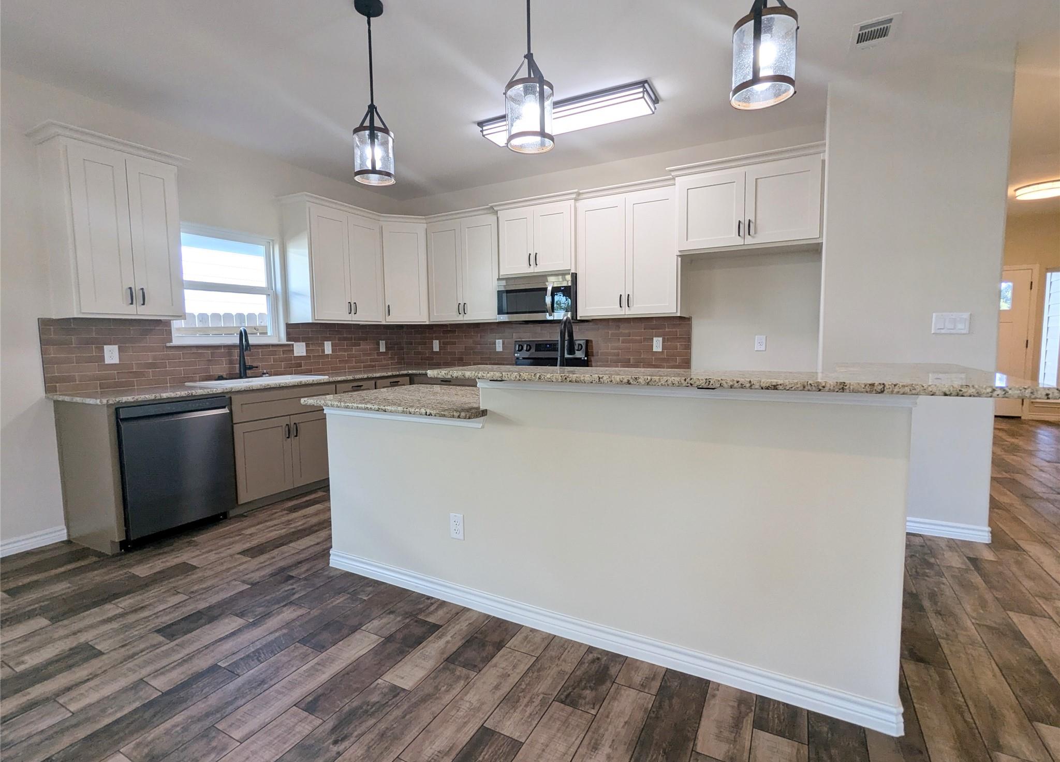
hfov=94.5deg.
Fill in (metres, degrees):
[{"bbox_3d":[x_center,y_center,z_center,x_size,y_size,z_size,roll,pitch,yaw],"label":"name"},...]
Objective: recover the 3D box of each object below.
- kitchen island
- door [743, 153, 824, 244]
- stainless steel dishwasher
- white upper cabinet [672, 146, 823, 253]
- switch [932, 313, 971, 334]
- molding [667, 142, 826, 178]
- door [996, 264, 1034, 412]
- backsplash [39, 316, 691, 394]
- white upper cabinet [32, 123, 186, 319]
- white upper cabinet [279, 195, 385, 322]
[{"bbox_3d":[0.222,0.471,2.195,2.713,1.077,1.000,2,6,28],"label":"kitchen island"},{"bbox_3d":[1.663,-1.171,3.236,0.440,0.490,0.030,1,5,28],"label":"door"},{"bbox_3d":[-2.345,0.537,3.103,0.610,0.835,0.608,2,6,28],"label":"stainless steel dishwasher"},{"bbox_3d":[1.594,-1.256,3.599,0.939,0.620,0.384,2,6,28],"label":"white upper cabinet"},{"bbox_3d":[2.423,-0.330,2.817,0.165,0.118,0.012,2,6,28],"label":"switch"},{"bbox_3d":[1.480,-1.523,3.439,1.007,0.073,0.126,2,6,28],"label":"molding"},{"bbox_3d":[6.546,-0.531,7.076,0.920,2.050,0.050,2,6,28],"label":"door"},{"bbox_3d":[-0.767,-0.227,3.533,3.184,0.452,3.100,2,6,28],"label":"backsplash"},{"bbox_3d":[-2.586,-0.922,3.078,0.350,1.058,0.645,2,6,28],"label":"white upper cabinet"},{"bbox_3d":[-1.795,-1.060,4.578,0.345,1.053,0.870,2,6,28],"label":"white upper cabinet"}]

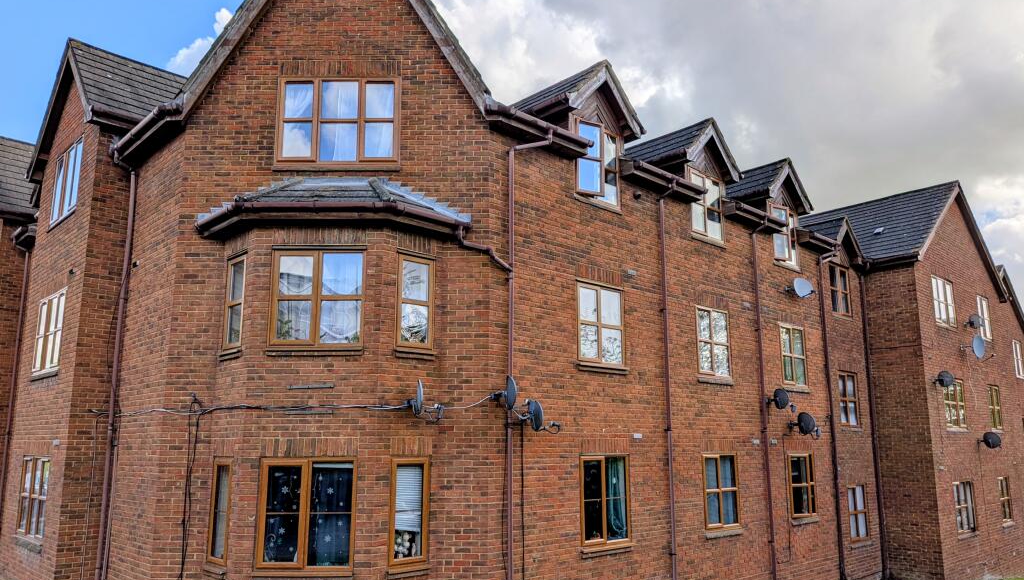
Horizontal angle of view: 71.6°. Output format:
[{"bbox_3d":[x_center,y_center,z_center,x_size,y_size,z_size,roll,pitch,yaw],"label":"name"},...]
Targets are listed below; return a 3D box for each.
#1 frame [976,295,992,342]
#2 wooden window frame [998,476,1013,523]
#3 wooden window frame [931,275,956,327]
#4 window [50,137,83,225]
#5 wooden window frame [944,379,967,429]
[{"bbox_3d":[14.646,0.870,21.980,1.091,1.329,0.120,10,-15,-41],"label":"frame"},{"bbox_3d":[13.935,5.908,20.042,0.870,1.220,0.100,10,-15,-40],"label":"wooden window frame"},{"bbox_3d":[11.358,0.311,18.681,1.567,1.206,0.120,10,-15,-40],"label":"wooden window frame"},{"bbox_3d":[-7.762,-1.873,12.372,1.561,1.279,0.120,-11,-15,43],"label":"window"},{"bbox_3d":[11.629,2.971,18.597,1.300,1.250,0.100,10,-15,-40],"label":"wooden window frame"}]

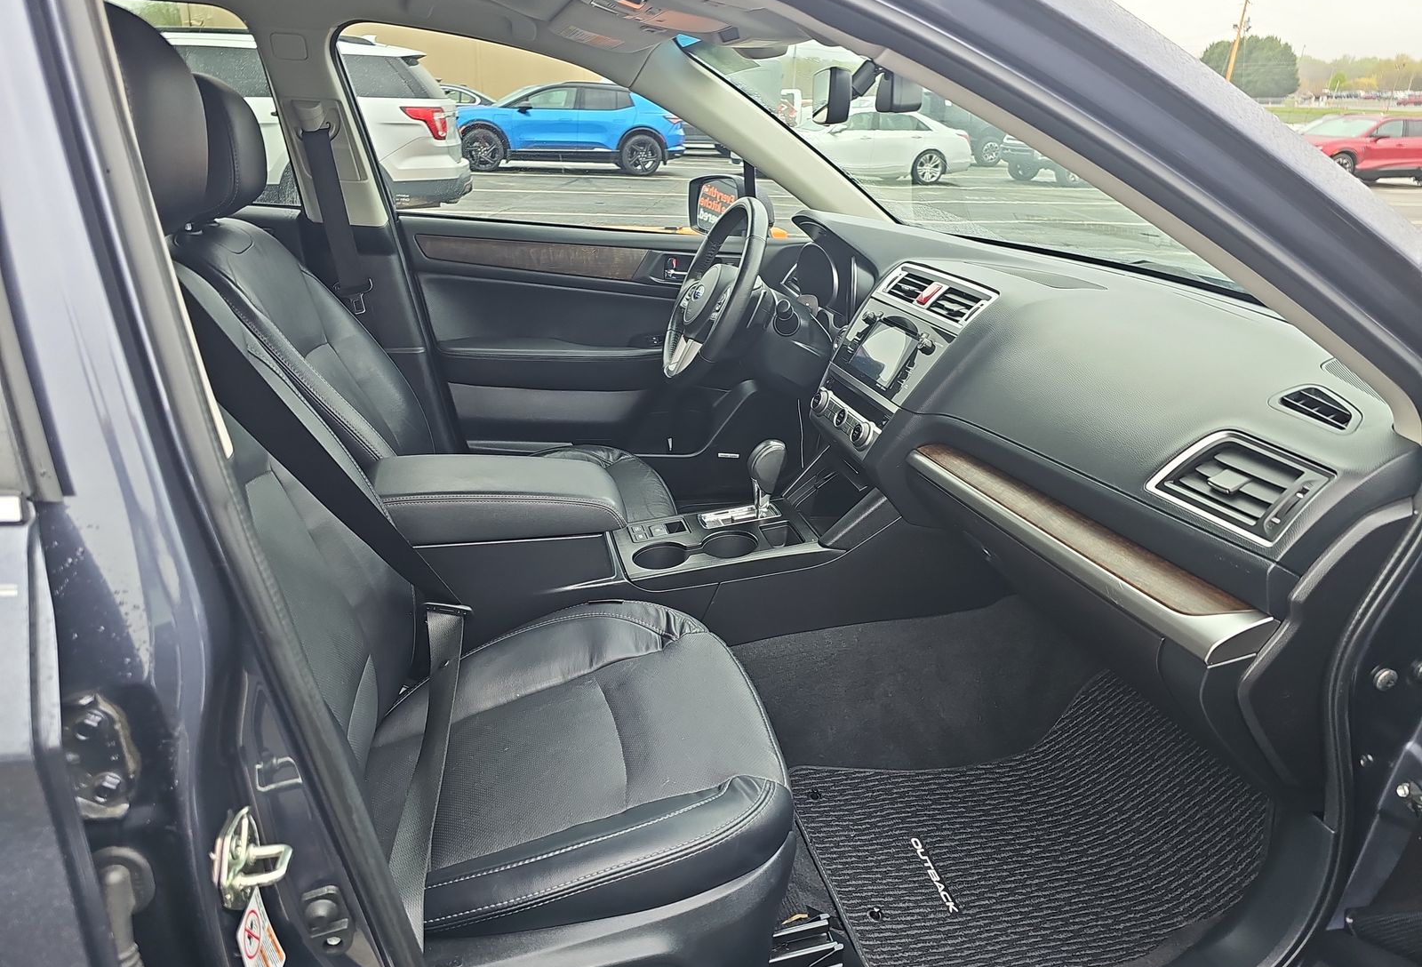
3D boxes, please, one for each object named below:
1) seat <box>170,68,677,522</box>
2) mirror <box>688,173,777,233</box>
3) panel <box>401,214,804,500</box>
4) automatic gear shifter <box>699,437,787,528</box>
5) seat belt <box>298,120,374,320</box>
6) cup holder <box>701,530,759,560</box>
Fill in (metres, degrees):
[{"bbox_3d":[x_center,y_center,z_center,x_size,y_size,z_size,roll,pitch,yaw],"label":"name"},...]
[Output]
[{"bbox_3d":[-0.485,-0.161,1.758,0.880,1.090,0.530,-4,23,-14],"label":"seat"},{"bbox_3d":[0.047,-0.681,2.298,0.120,0.140,0.220,-9,25,-25],"label":"mirror"},{"bbox_3d":[-0.203,-0.250,2.187,0.950,0.700,0.140,-4,23,-14],"label":"panel"},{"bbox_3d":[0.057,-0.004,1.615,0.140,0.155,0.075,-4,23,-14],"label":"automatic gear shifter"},{"bbox_3d":[-0.738,-0.508,1.884,0.085,0.400,0.060,-4,23,-14],"label":"seat belt"},{"bbox_3d":[0.030,0.137,1.556,0.093,0.075,0.093,-4,23,-14],"label":"cup holder"}]

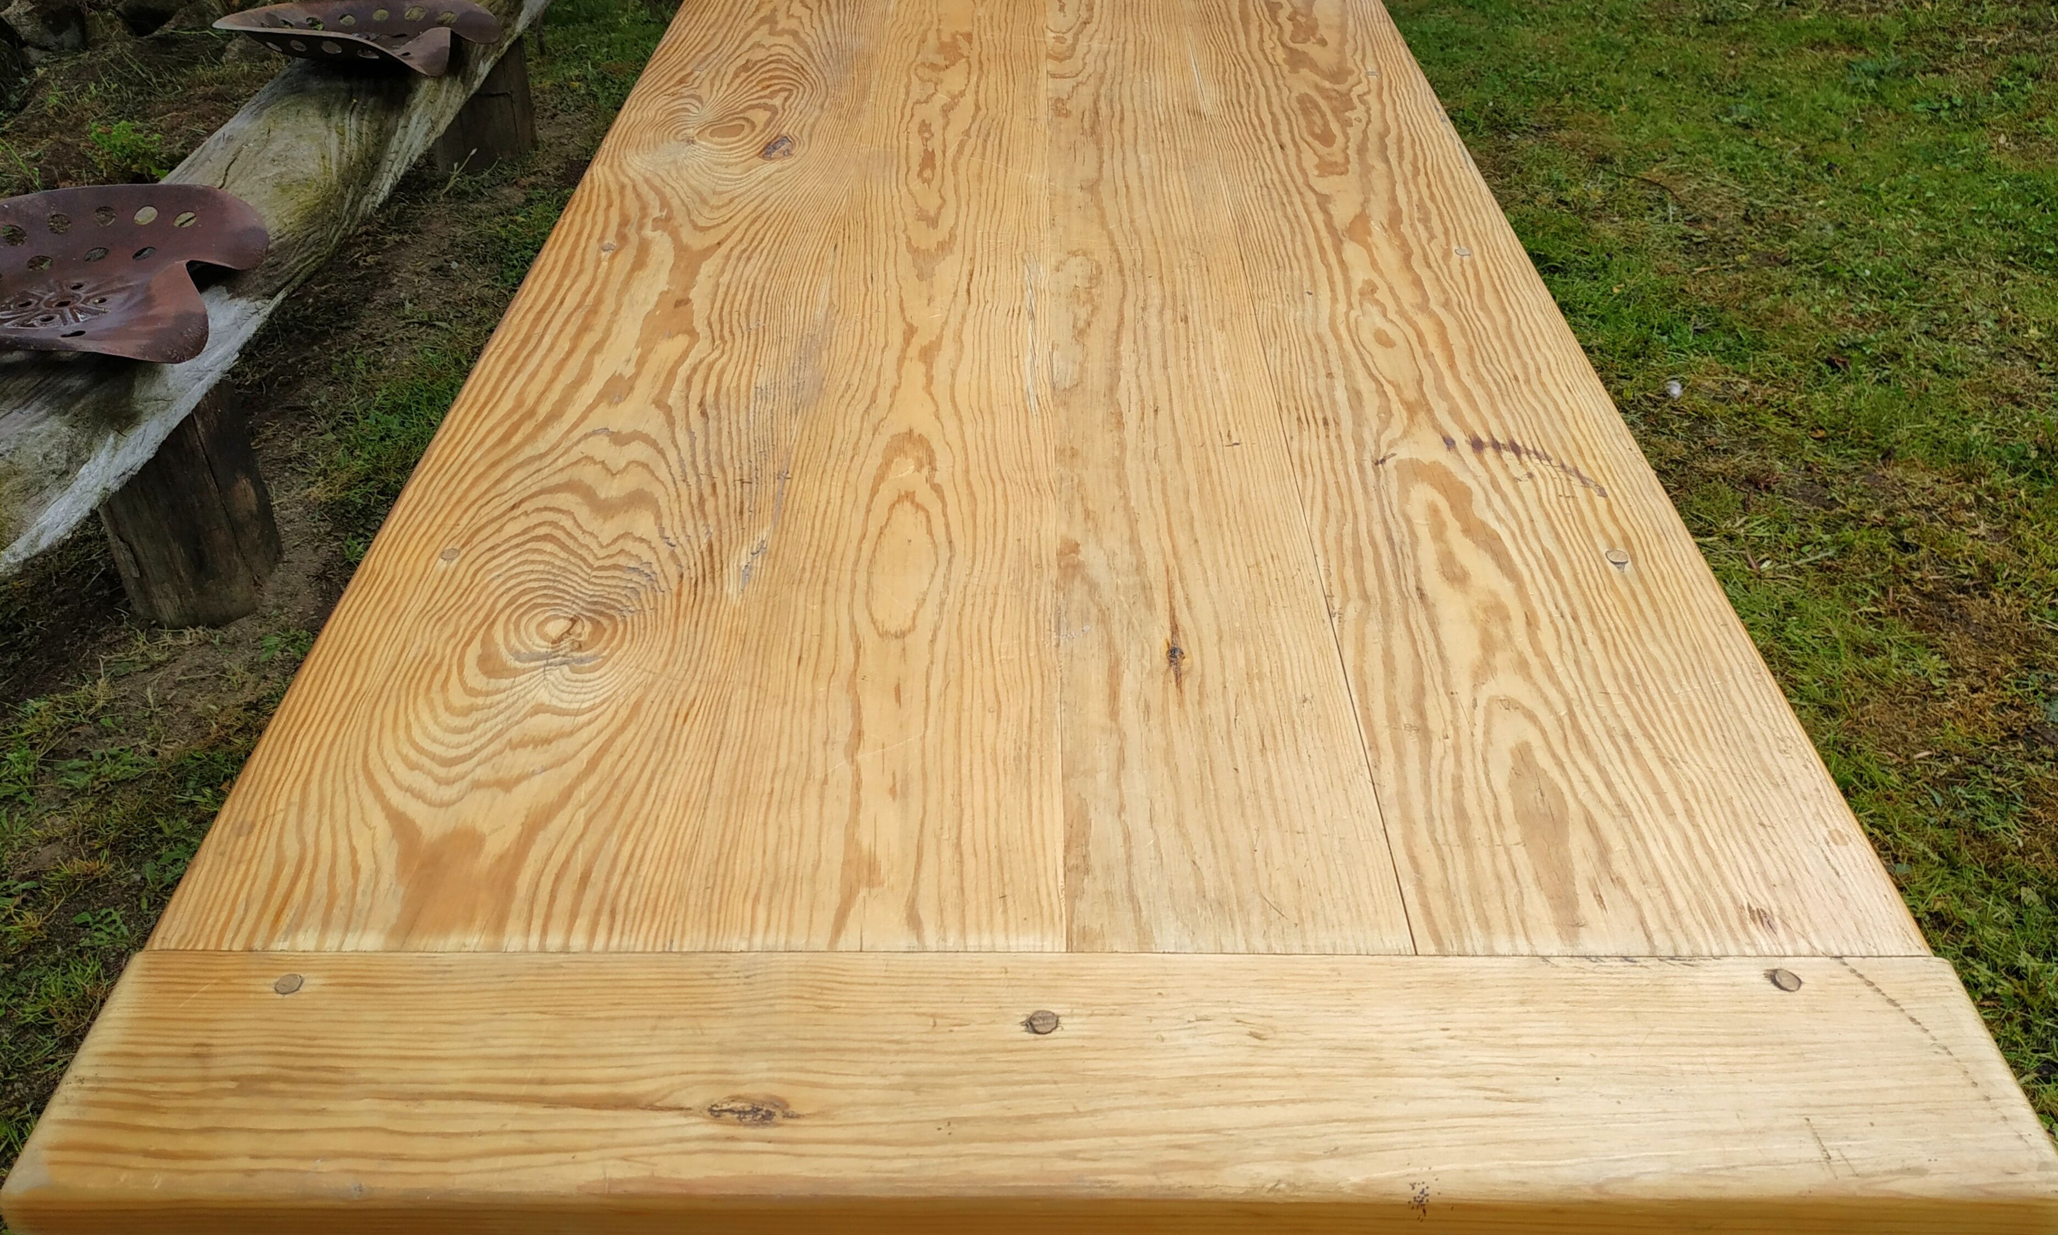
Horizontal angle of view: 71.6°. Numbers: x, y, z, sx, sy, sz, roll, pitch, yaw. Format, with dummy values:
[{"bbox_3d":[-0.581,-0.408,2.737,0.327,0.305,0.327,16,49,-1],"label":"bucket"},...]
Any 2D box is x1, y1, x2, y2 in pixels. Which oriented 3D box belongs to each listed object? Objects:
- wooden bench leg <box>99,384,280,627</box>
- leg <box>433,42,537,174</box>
[{"bbox_3d":[-1.183,-0.162,2.003,0.210,0.310,0.210,6,41,-5],"label":"wooden bench leg"},{"bbox_3d":[-1.227,-1.172,3.175,0.217,0.305,0.217,3,41,-3],"label":"leg"}]

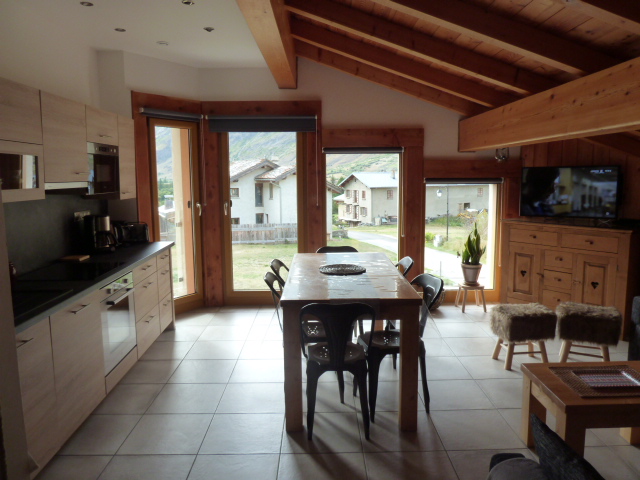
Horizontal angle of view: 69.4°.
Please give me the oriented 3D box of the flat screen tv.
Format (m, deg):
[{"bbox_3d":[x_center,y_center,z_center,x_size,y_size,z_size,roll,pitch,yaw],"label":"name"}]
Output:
[{"bbox_3d":[2.615,-0.502,4.900,0.930,0.535,0.070,6,10,39],"label":"flat screen tv"}]

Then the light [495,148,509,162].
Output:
[{"bbox_3d":[2.015,-0.954,5.152,0.140,0.190,0.140,-1,7,0],"label":"light"}]

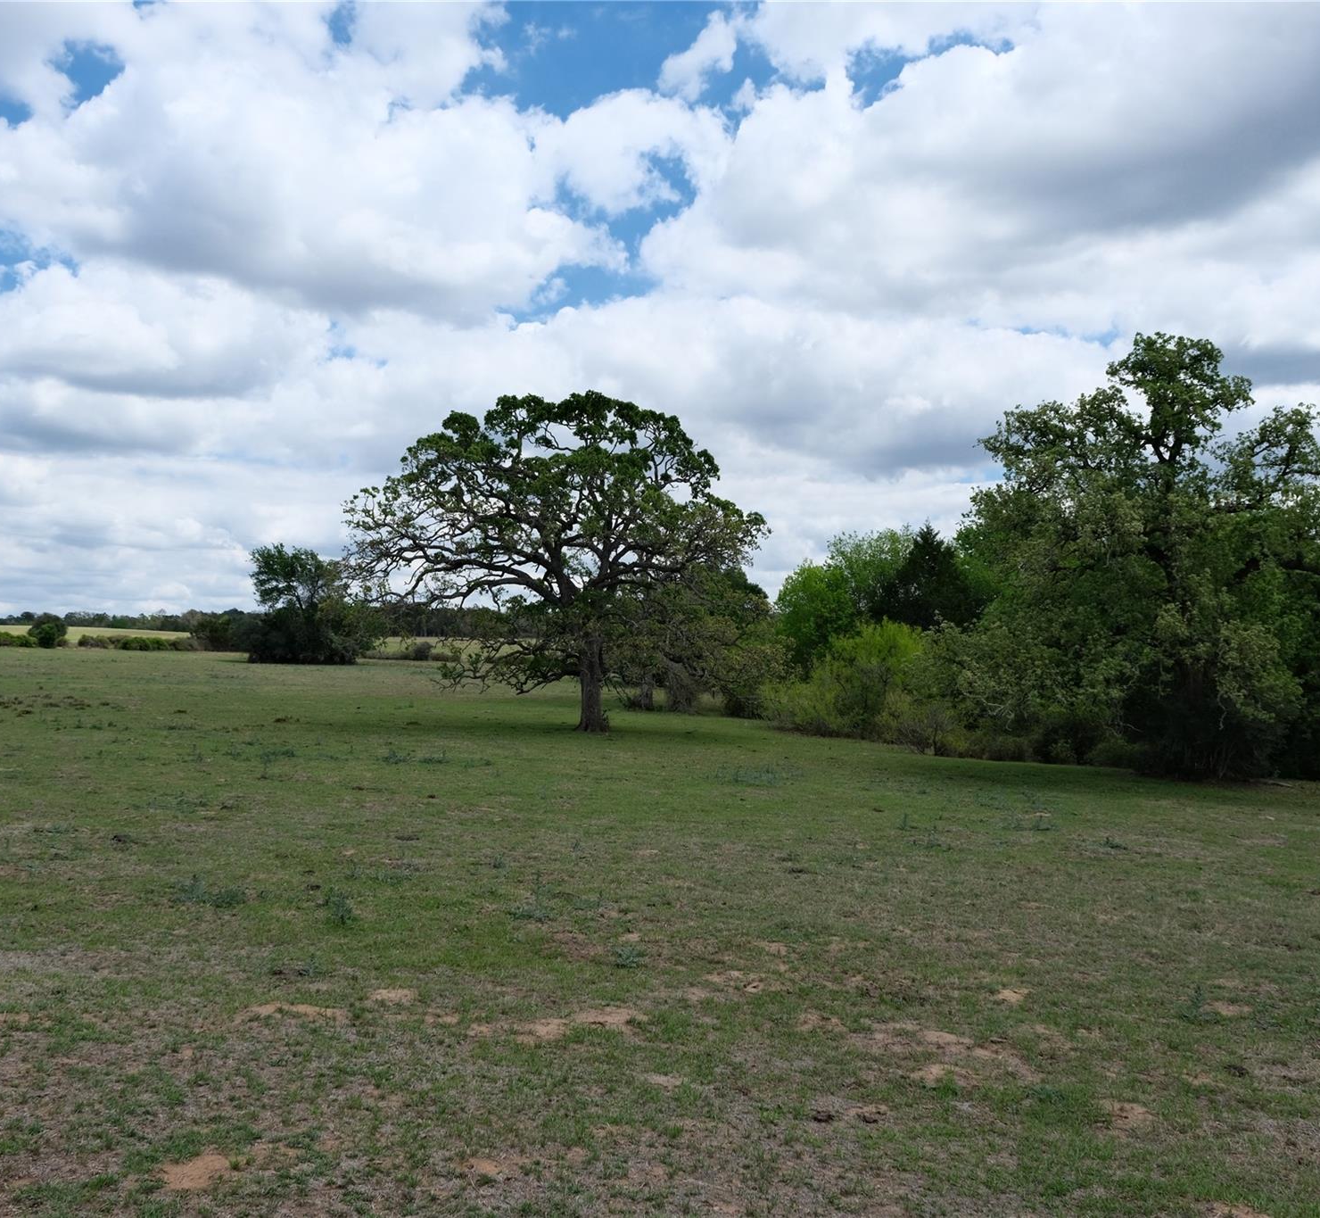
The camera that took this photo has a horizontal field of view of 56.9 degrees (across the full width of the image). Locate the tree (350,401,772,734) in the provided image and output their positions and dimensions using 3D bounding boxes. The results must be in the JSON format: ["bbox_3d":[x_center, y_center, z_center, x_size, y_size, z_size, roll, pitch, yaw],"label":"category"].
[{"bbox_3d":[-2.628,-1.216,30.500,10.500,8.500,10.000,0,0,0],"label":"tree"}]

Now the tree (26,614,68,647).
[{"bbox_3d":[-50.796,1.835,101.000,3.500,2.800,3.300,0,0,0],"label":"tree"}]

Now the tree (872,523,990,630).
[{"bbox_3d":[10.219,-0.216,46.000,4.600,6.000,4.600,0,0,0],"label":"tree"}]

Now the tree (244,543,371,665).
[{"bbox_3d":[-19.571,-0.319,68.000,7.300,6.800,6.800,0,0,0],"label":"tree"}]

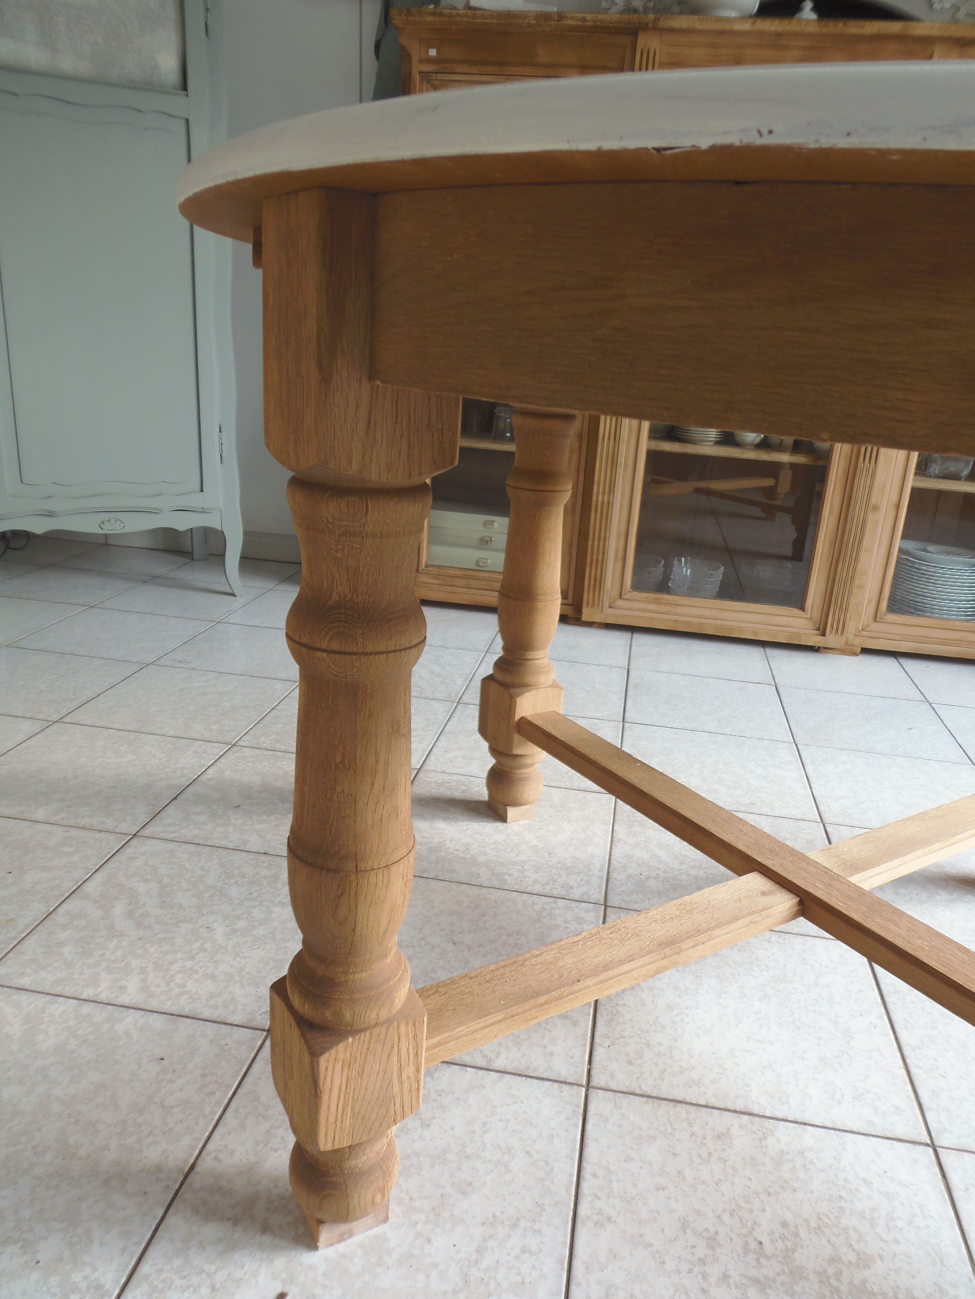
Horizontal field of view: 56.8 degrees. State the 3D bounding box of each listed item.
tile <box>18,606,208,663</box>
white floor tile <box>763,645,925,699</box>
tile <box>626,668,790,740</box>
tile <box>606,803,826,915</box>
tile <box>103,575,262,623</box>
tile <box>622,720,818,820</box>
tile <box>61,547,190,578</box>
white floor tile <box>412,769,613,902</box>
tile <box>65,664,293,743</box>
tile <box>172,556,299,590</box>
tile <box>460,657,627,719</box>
[{"bbox_3d":[-0.809,-0.030,1.981,0.312,0.010,0.295,6,19,9],"label":"tile"},{"bbox_3d":[0.791,0.052,2.023,0.312,0.010,0.295,6,19,9],"label":"white floor tile"},{"bbox_3d":[0.439,0.114,1.865,0.319,0.009,0.309,7,18,8],"label":"tile"},{"bbox_3d":[0.325,0.296,1.244,0.312,0.010,0.295,6,19,9],"label":"tile"},{"bbox_3d":[-0.757,-0.123,2.256,0.312,0.010,0.295,6,19,9],"label":"tile"},{"bbox_3d":[0.388,0.208,1.571,0.319,0.009,0.309,7,18,8],"label":"tile"},{"bbox_3d":[-1.046,-0.256,2.676,0.319,0.009,0.309,7,18,8],"label":"tile"},{"bbox_3d":[0.018,0.266,1.321,0.319,0.009,0.309,7,18,8],"label":"white floor tile"},{"bbox_3d":[-0.566,0.099,1.704,0.319,0.009,0.309,7,18,8],"label":"tile"},{"bbox_3d":[-0.705,-0.216,2.531,0.312,0.010,0.295,6,19,9],"label":"tile"},{"bbox_3d":[0.121,0.078,1.909,0.319,0.009,0.309,7,18,8],"label":"tile"}]

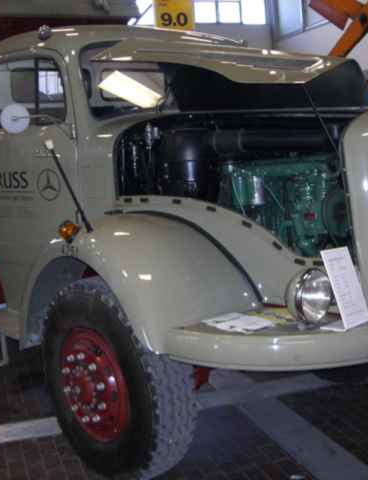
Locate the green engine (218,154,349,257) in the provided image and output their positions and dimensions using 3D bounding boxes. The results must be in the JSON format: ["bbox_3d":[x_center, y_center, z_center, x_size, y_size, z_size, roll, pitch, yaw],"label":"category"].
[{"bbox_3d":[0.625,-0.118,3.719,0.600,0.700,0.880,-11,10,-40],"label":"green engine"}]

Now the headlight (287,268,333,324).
[{"bbox_3d":[0.530,0.240,2.980,0.235,0.240,0.170,-11,10,-40],"label":"headlight"}]

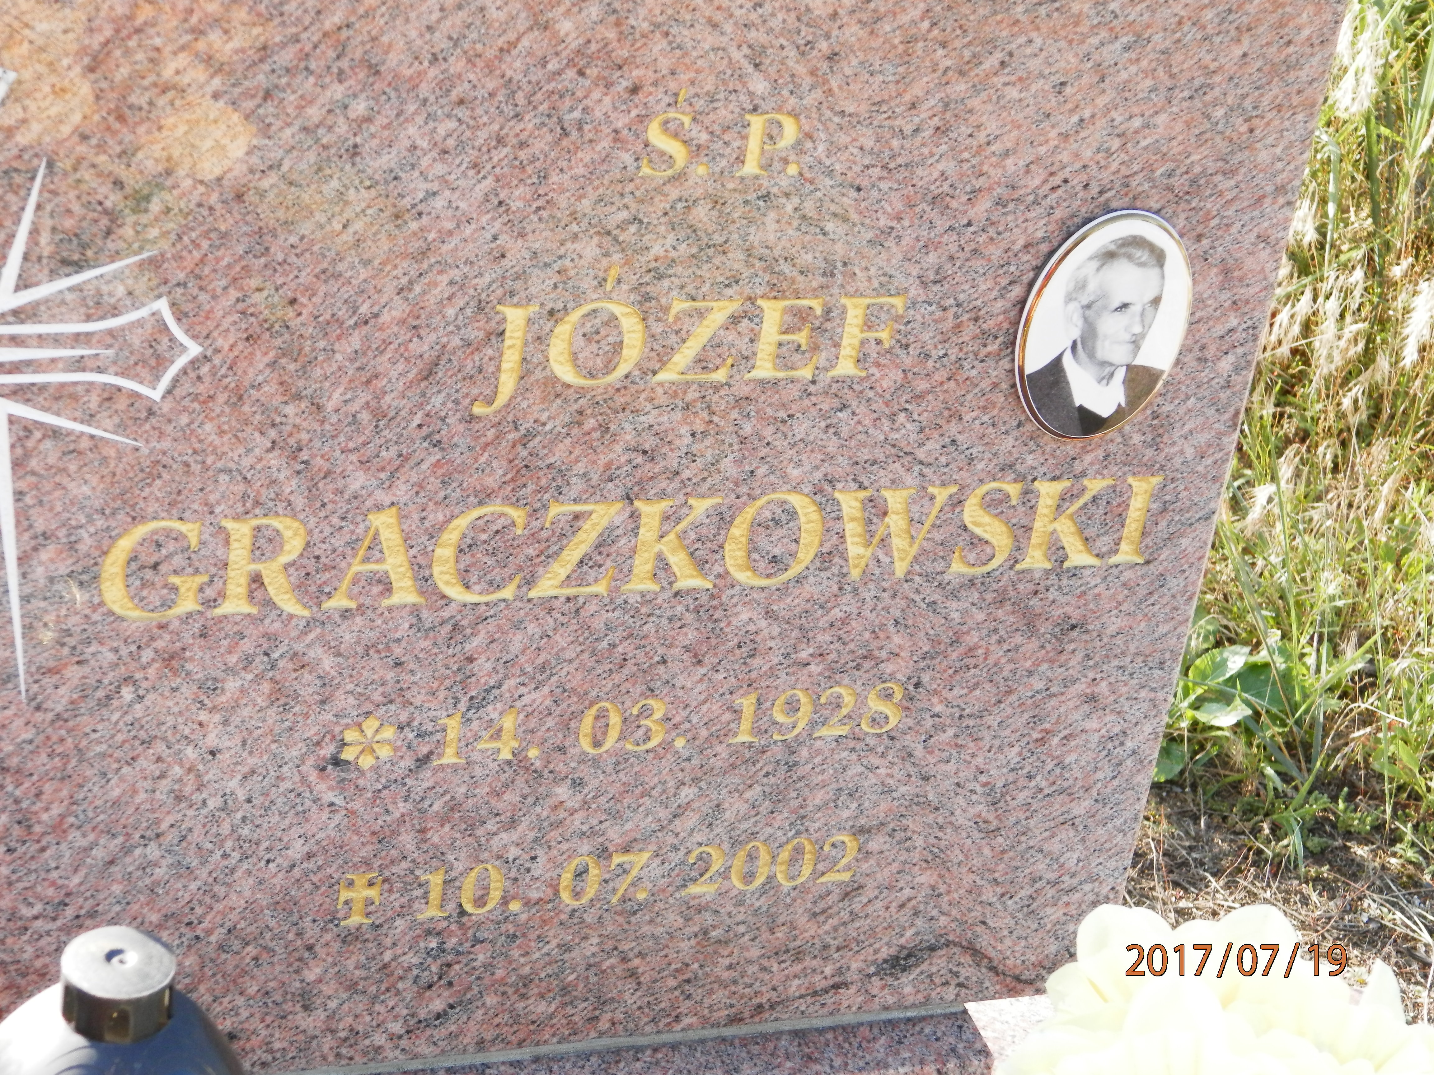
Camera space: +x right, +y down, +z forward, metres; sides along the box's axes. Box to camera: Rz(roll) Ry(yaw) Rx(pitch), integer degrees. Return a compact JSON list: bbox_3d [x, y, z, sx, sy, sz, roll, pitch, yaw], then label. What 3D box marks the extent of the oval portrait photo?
[{"bbox_3d":[0.182,-0.099,1.593,0.090,0.120,0.011,-3,31,-22],"label":"oval portrait photo"}]

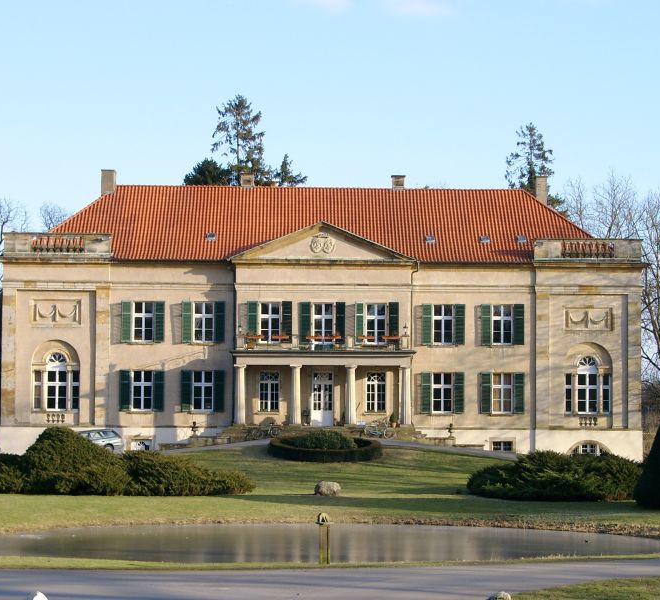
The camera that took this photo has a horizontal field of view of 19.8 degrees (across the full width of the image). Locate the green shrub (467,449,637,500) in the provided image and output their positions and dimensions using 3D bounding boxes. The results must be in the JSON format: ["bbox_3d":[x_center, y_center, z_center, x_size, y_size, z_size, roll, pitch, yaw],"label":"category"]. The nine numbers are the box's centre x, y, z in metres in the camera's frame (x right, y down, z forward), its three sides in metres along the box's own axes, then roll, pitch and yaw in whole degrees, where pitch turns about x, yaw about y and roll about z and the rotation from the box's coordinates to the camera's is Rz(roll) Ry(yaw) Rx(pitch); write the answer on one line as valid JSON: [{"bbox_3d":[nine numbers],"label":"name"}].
[{"bbox_3d":[6.360,4.870,53.000,5.000,1.400,3.800,0,-4,0],"label":"green shrub"}]

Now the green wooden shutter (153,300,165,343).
[{"bbox_3d":[-9.791,1.275,108.605,0.648,2.378,0.070,0,-3,-1],"label":"green wooden shutter"}]

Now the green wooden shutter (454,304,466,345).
[{"bbox_3d":[7.523,1.437,109.369,0.644,2.356,0.060,0,-3,3],"label":"green wooden shutter"}]

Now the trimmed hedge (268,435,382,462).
[{"bbox_3d":[-0.224,7.389,94.300,5.650,1.200,5.600,1,-4,-3],"label":"trimmed hedge"}]

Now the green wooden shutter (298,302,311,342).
[{"bbox_3d":[-1.503,1.378,113.504,0.690,2.450,0.070,0,-3,-3],"label":"green wooden shutter"}]

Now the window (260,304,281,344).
[{"bbox_3d":[-3.313,1.304,105.604,1.142,2.220,0.120,1,-4,-3],"label":"window"}]

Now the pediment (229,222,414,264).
[{"bbox_3d":[-0.489,-3.249,108.986,10.697,2.415,0.900,0,-3,-1],"label":"pediment"}]

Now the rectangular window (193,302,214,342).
[{"bbox_3d":[-7.017,1.265,105.837,1.154,2.253,0.120,1,-4,-3],"label":"rectangular window"}]

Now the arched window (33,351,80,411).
[{"bbox_3d":[-16.316,4.820,113.051,2.800,3.600,0.300,0,-3,-3],"label":"arched window"}]

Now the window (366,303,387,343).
[{"bbox_3d":[2.667,1.351,108.924,1.185,2.358,0.150,0,-3,-1],"label":"window"}]

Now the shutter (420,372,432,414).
[{"bbox_3d":[5.399,5.231,105.965,0.600,2.284,0.050,1,-4,-12],"label":"shutter"}]

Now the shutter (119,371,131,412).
[{"bbox_3d":[-11.731,5.218,108.656,0.699,2.348,0.060,1,-3,-4],"label":"shutter"}]

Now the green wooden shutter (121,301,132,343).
[{"bbox_3d":[-11.262,1.206,104.880,0.590,2.280,0.060,1,-4,-11],"label":"green wooden shutter"}]

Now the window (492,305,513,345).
[{"bbox_3d":[10.443,1.494,114.592,1.220,2.420,0.180,0,-3,-3],"label":"window"}]

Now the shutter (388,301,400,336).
[{"bbox_3d":[3.546,1.296,104.508,0.590,2.300,0.060,0,-4,9],"label":"shutter"}]

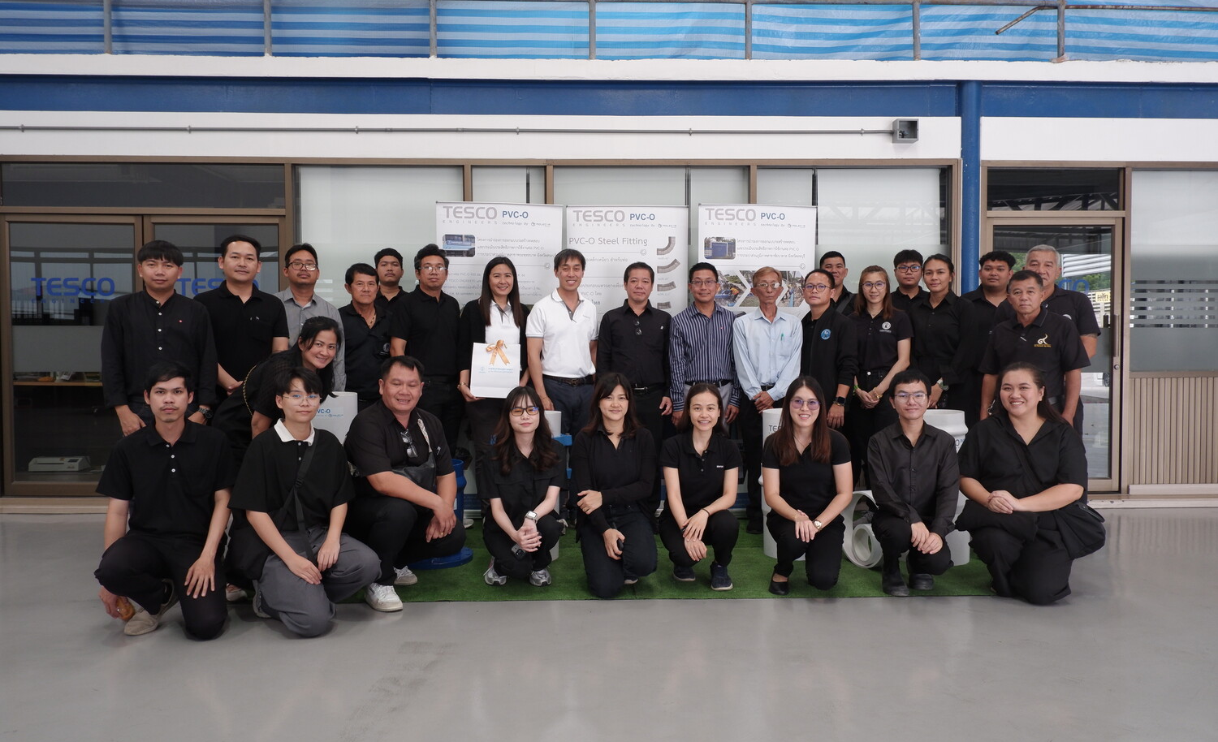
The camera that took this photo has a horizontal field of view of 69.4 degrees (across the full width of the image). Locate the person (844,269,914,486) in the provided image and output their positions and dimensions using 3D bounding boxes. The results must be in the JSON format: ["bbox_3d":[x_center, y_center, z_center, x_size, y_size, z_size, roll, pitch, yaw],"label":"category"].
[{"bbox_3d":[1.595,0.188,5.220,0.430,1.630,0.280,0,1,16],"label":"person"}]

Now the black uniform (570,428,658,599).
[{"bbox_3d":[0.025,0.653,4.240,0.440,0.750,0.540,0,1,-2],"label":"black uniform"}]

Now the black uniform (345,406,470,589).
[{"bbox_3d":[-0.972,0.557,4.150,0.550,0.810,0.600,-1,2,-27],"label":"black uniform"}]

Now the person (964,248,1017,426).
[{"bbox_3d":[2.347,0.132,5.350,0.480,1.735,0.310,0,1,12],"label":"person"}]

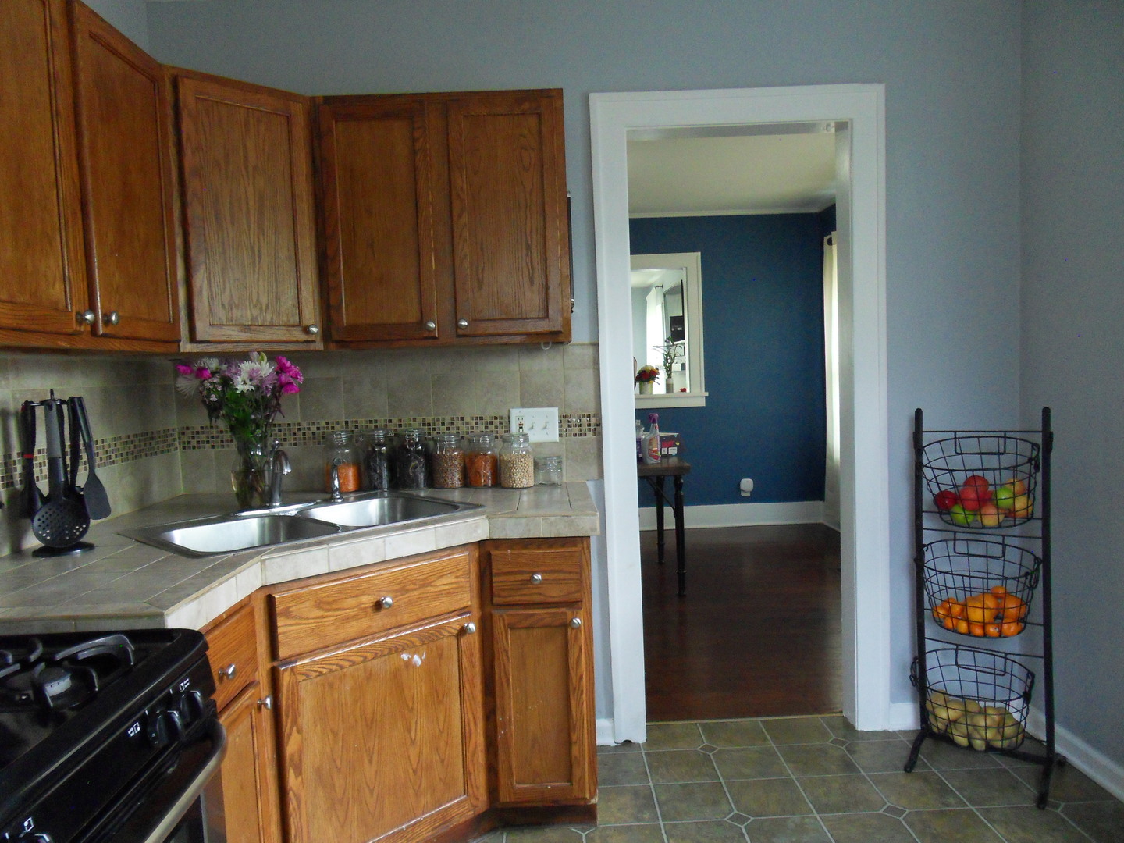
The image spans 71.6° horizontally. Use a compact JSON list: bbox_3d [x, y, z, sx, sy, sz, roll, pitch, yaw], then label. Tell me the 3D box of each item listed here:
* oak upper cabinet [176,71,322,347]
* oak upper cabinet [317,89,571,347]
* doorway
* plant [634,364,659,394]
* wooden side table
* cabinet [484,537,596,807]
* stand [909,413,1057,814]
[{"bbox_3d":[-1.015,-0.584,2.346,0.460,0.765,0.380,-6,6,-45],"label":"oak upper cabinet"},{"bbox_3d":[-0.368,-0.620,2.517,0.765,0.765,0.335,-2,4,-1],"label":"oak upper cabinet"},{"bbox_3d":[0.641,-0.004,2.803,1.003,2.269,0.160,-2,4,-1],"label":"doorway"},{"bbox_3d":[0.687,-0.338,6.297,0.205,0.240,0.200,-2,4,-1],"label":"plant"},{"bbox_3d":[0.322,0.622,4.871,0.850,0.760,0.880,-2,4,-1],"label":"wooden side table"},{"bbox_3d":[-0.067,0.732,2.470,0.305,0.860,0.630,-2,4,-1],"label":"cabinet"},{"bbox_3d":[1.353,0.544,2.494,0.420,1.167,0.340,1,5,39],"label":"stand"}]

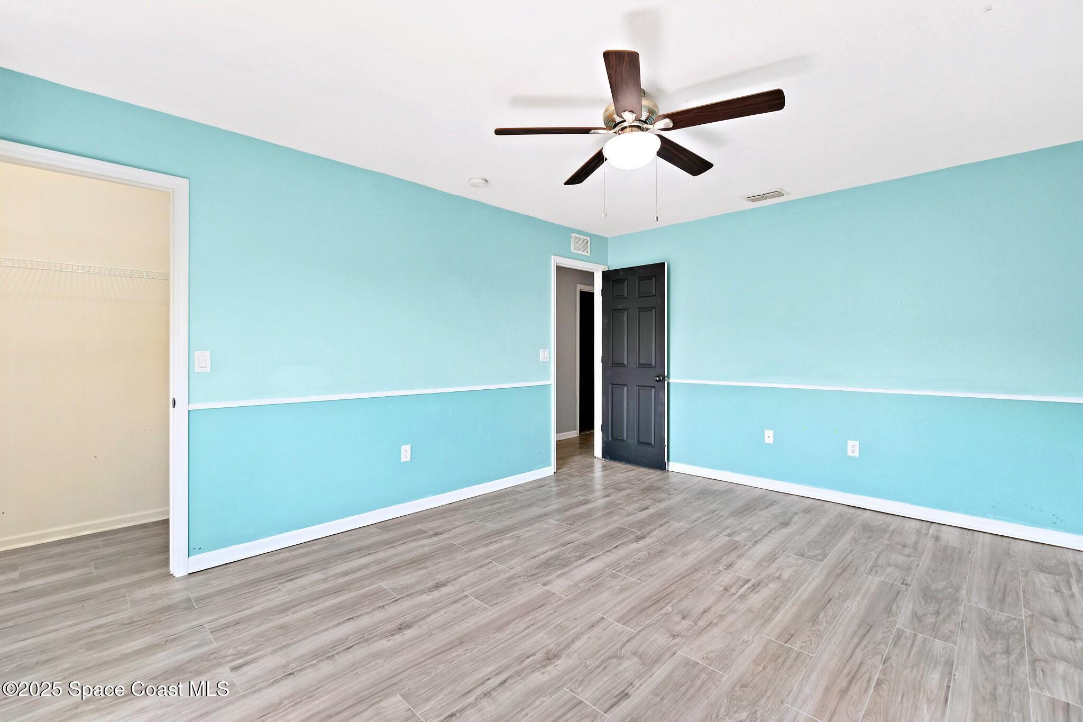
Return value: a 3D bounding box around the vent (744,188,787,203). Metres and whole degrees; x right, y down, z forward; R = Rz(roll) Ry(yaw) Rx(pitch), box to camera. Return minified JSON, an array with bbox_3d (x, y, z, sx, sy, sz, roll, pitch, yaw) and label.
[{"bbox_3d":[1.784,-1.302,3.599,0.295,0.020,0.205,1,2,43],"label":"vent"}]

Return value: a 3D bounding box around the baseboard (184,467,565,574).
[{"bbox_3d":[-0.895,1.076,3.382,2.774,0.087,0.015,-1,2,-44],"label":"baseboard"}]

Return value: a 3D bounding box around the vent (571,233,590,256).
[{"bbox_3d":[0.406,-1.176,4.572,0.285,0.190,0.018,-1,2,-44],"label":"vent"}]

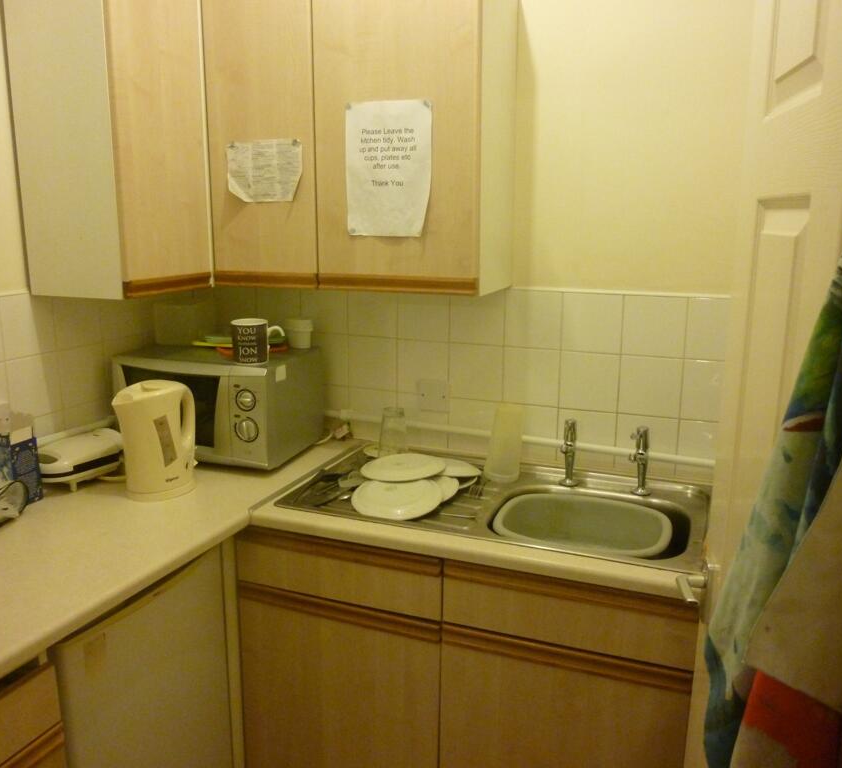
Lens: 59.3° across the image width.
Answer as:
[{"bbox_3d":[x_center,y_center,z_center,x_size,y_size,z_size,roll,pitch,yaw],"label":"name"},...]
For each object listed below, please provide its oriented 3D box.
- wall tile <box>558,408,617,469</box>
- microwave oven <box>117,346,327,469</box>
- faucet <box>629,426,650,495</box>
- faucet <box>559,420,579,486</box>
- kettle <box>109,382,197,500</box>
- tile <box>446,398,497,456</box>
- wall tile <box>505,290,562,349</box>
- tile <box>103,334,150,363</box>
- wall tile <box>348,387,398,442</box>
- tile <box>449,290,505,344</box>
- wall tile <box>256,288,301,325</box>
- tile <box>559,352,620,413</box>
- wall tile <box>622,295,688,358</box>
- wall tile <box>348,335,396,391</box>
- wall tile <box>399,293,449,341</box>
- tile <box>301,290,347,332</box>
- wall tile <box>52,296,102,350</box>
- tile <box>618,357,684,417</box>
[{"bbox_3d":[0.428,0.142,1.925,0.149,0.149,0.010,5,12,20],"label":"wall tile"},{"bbox_3d":[-0.548,0.045,2.031,0.455,0.261,0.327,5,12,18],"label":"microwave oven"},{"bbox_3d":[0.519,0.189,1.733,0.055,0.161,0.125,5,12,20],"label":"faucet"},{"bbox_3d":[0.357,0.175,1.786,0.055,0.163,0.125,5,12,20],"label":"faucet"},{"bbox_3d":[-0.617,0.127,1.729,0.150,0.250,0.215,11,16,39],"label":"kettle"},{"bbox_3d":[0.146,0.114,2.018,0.148,0.148,0.010,5,13,20],"label":"tile"},{"bbox_3d":[0.290,-0.166,1.912,0.148,0.148,0.010,5,13,20],"label":"wall tile"},{"bbox_3d":[-0.836,-0.050,2.083,0.010,0.148,0.148,5,13,20],"label":"tile"},{"bbox_3d":[-0.137,0.091,2.132,0.149,0.149,0.010,5,12,20],"label":"wall tile"},{"bbox_3d":[0.149,-0.178,1.963,0.148,0.148,0.010,5,13,20],"label":"tile"},{"bbox_3d":[-0.413,-0.228,2.158,0.148,0.145,0.010,5,13,20],"label":"wall tile"},{"bbox_3d":[0.429,-0.008,1.886,0.148,0.148,0.010,5,13,20],"label":"tile"},{"bbox_3d":[0.572,-0.140,1.805,0.148,0.145,0.010,5,13,20],"label":"wall tile"},{"bbox_3d":[-0.135,-0.057,2.101,0.149,0.149,0.010,5,12,20],"label":"wall tile"},{"bbox_3d":[0.009,-0.192,2.019,0.149,0.149,0.010,5,12,20],"label":"wall tile"},{"bbox_3d":[-0.274,-0.217,2.114,0.148,0.148,0.010,5,13,20],"label":"tile"},{"bbox_3d":[-0.877,-0.164,1.886,0.010,0.145,0.146,5,13,20],"label":"wall tile"},{"bbox_3d":[0.570,0.005,1.835,0.148,0.148,0.010,5,13,20],"label":"tile"}]

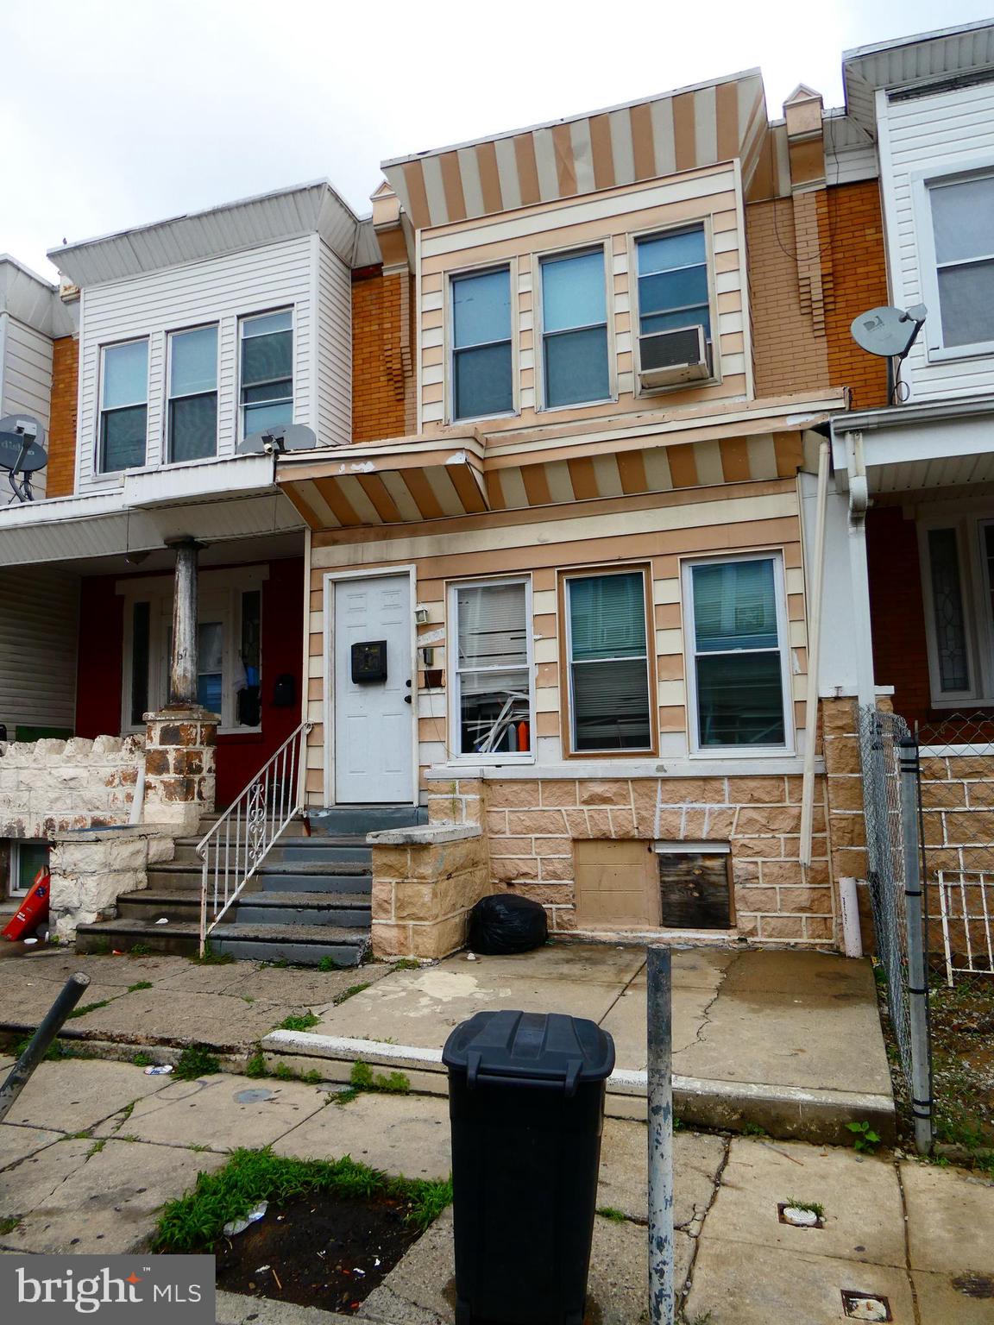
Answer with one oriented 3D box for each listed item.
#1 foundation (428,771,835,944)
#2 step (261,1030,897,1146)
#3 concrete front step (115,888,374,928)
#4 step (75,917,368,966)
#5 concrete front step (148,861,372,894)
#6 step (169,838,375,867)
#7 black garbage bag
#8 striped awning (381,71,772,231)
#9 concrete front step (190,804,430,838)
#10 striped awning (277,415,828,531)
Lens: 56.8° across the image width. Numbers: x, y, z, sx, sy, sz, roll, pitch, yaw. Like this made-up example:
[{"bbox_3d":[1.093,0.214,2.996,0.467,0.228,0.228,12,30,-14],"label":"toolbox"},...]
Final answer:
[{"bbox_3d":[0.996,1.577,7.434,3.260,1.260,0.300,-4,-8,19],"label":"foundation"},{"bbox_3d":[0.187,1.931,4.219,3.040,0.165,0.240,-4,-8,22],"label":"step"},{"bbox_3d":[-1.960,1.982,7.398,2.430,0.205,0.390,-4,-8,19],"label":"concrete front step"},{"bbox_3d":[-2.043,2.125,7.004,2.510,0.195,0.410,-4,-8,19],"label":"step"},{"bbox_3d":[-1.844,1.826,7.766,2.430,0.205,0.380,-4,-8,19],"label":"concrete front step"},{"bbox_3d":[-1.734,1.680,8.118,2.430,0.200,0.360,-4,-8,19],"label":"step"},{"bbox_3d":[0.059,1.989,7.061,0.580,0.405,0.520,-4,-8,19],"label":"black garbage bag"},{"bbox_3d":[0.739,-5.056,9.482,3.920,0.690,0.750,-4,-8,19],"label":"striped awning"},{"bbox_3d":[-1.660,1.484,8.463,2.370,0.265,0.370,-4,-8,19],"label":"concrete front step"},{"bbox_3d":[0.280,-1.638,7.726,4.610,0.500,0.500,-4,-8,19],"label":"striped awning"}]

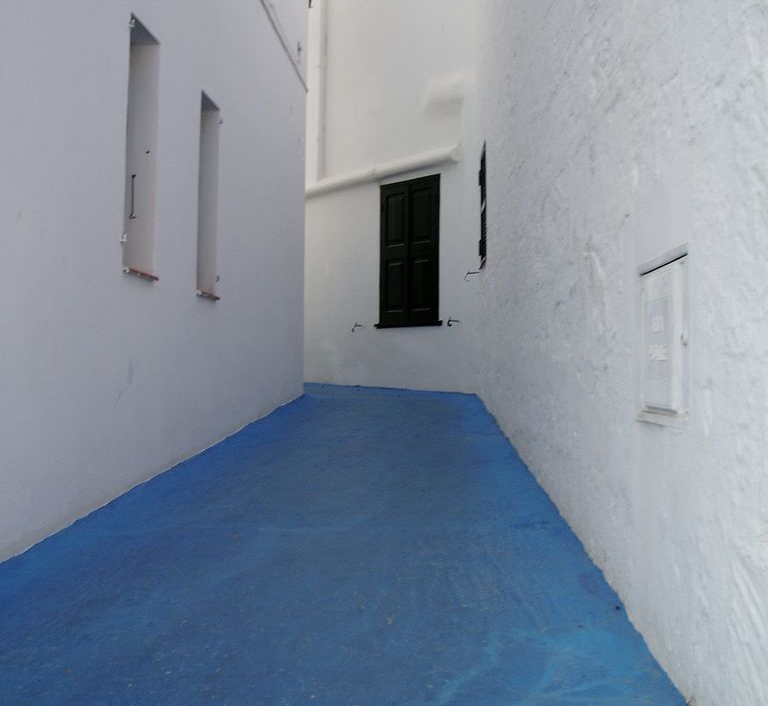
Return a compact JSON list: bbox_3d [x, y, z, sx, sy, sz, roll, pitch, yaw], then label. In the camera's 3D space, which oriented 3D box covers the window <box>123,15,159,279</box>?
[{"bbox_3d":[-1.586,-1.262,6.484,0.200,1.562,0.606,0,-2,4],"label":"window"}]

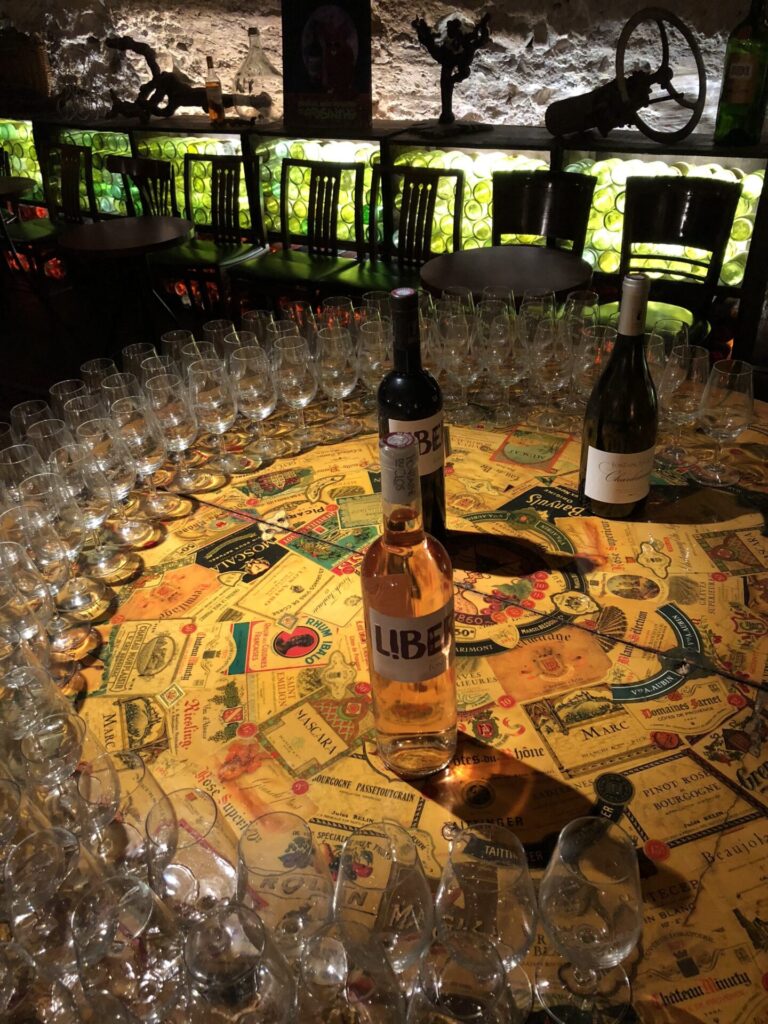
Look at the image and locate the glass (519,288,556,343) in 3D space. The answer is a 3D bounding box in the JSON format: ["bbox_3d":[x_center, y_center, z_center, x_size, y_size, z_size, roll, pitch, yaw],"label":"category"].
[{"bbox_3d":[0.248,-0.277,1.334,0.066,0.155,0.066,-3,34,2],"label":"glass"}]

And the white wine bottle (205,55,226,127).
[{"bbox_3d":[-0.854,-2.098,4.121,0.079,0.288,0.079,18,39,30],"label":"white wine bottle"}]

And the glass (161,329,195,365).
[{"bbox_3d":[-0.302,-0.197,1.274,0.066,0.155,0.066,-3,34,2],"label":"glass"}]

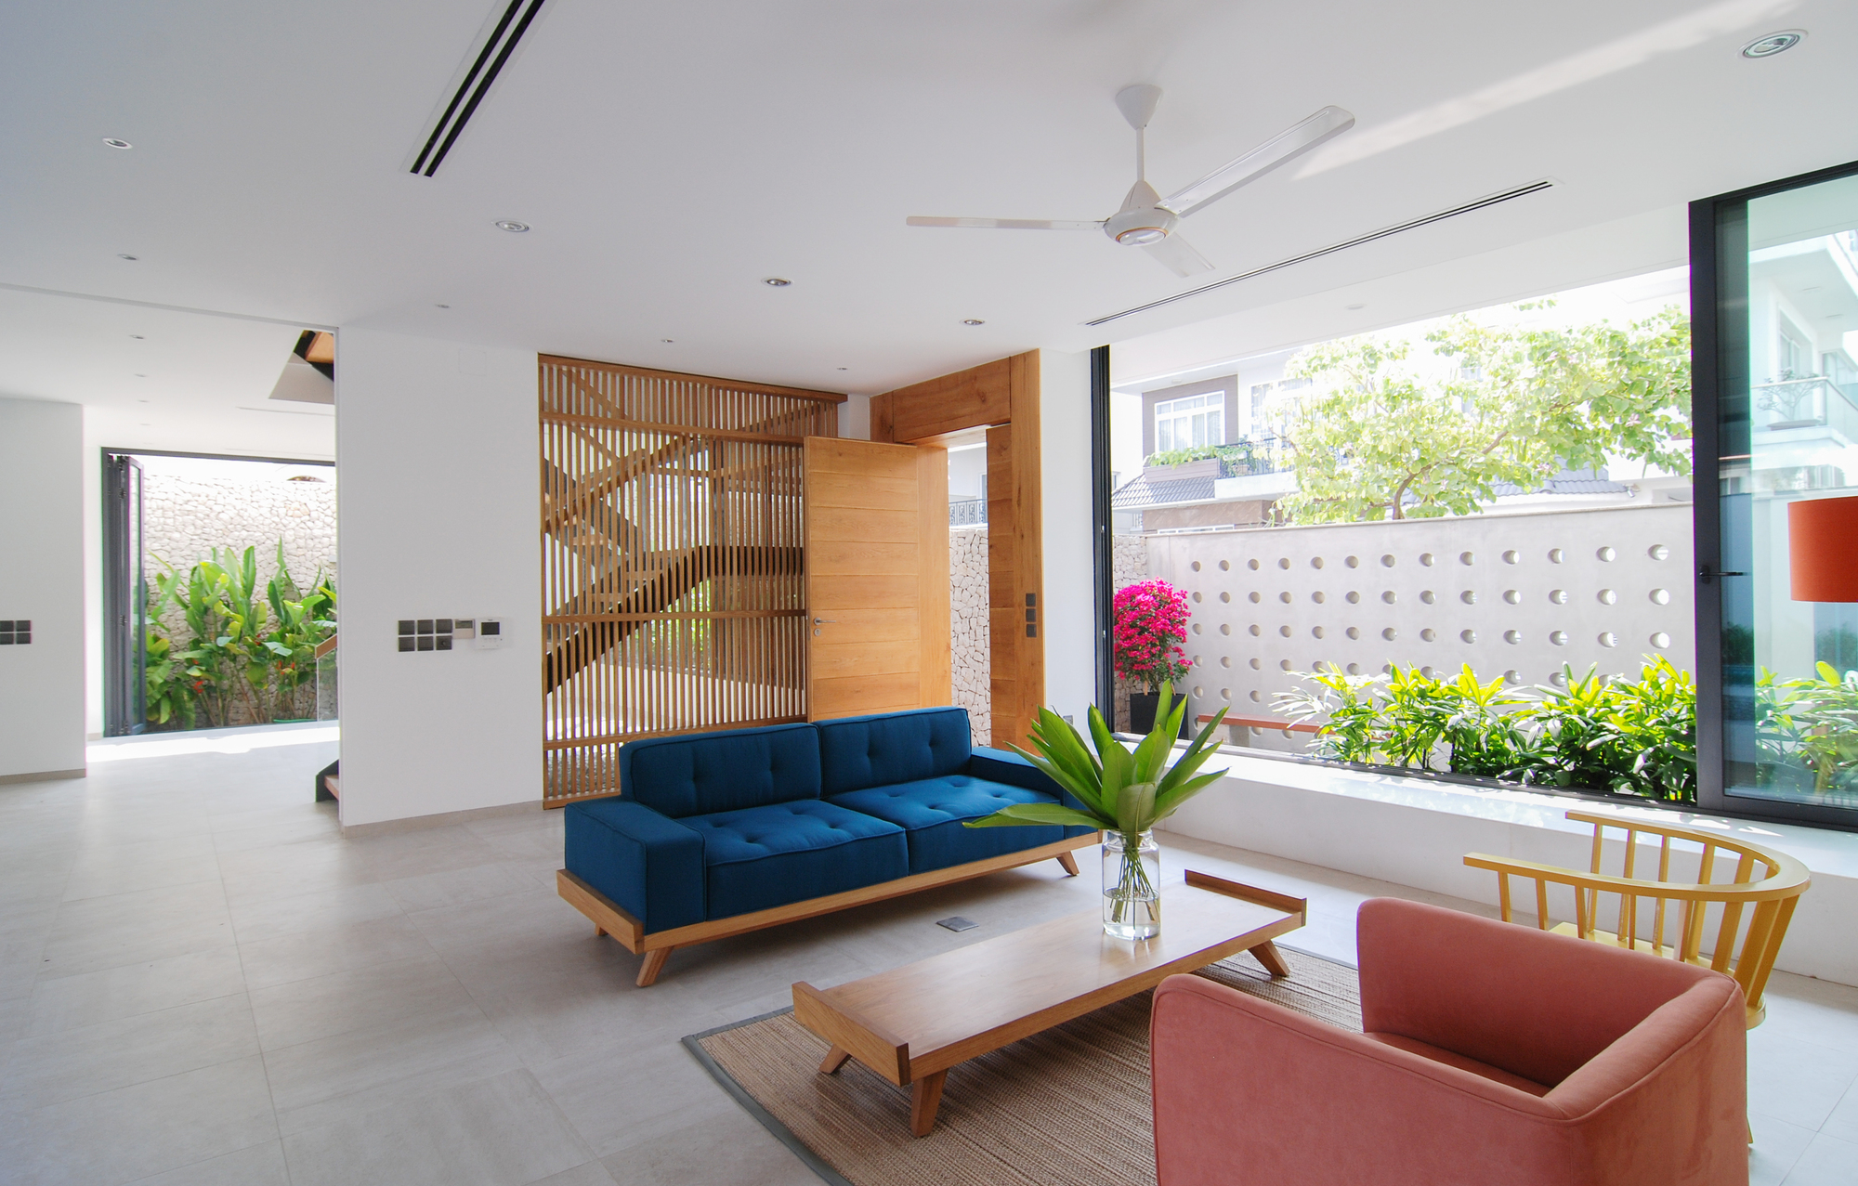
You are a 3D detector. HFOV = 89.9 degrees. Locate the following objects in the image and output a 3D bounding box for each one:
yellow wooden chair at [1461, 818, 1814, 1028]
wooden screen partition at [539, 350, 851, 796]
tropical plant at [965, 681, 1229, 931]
[{"bbox_3d":[1.676,0.956,2.164,0.690,0.680,0.560,0,0,-39],"label":"yellow wooden chair"},{"bbox_3d":[-1.553,-0.075,6.542,2.252,2.840,0.090,0,0,-37],"label":"wooden screen partition"},{"bbox_3d":[0.553,0.705,3.038,0.820,0.800,0.680,0,0,-5],"label":"tropical plant"}]

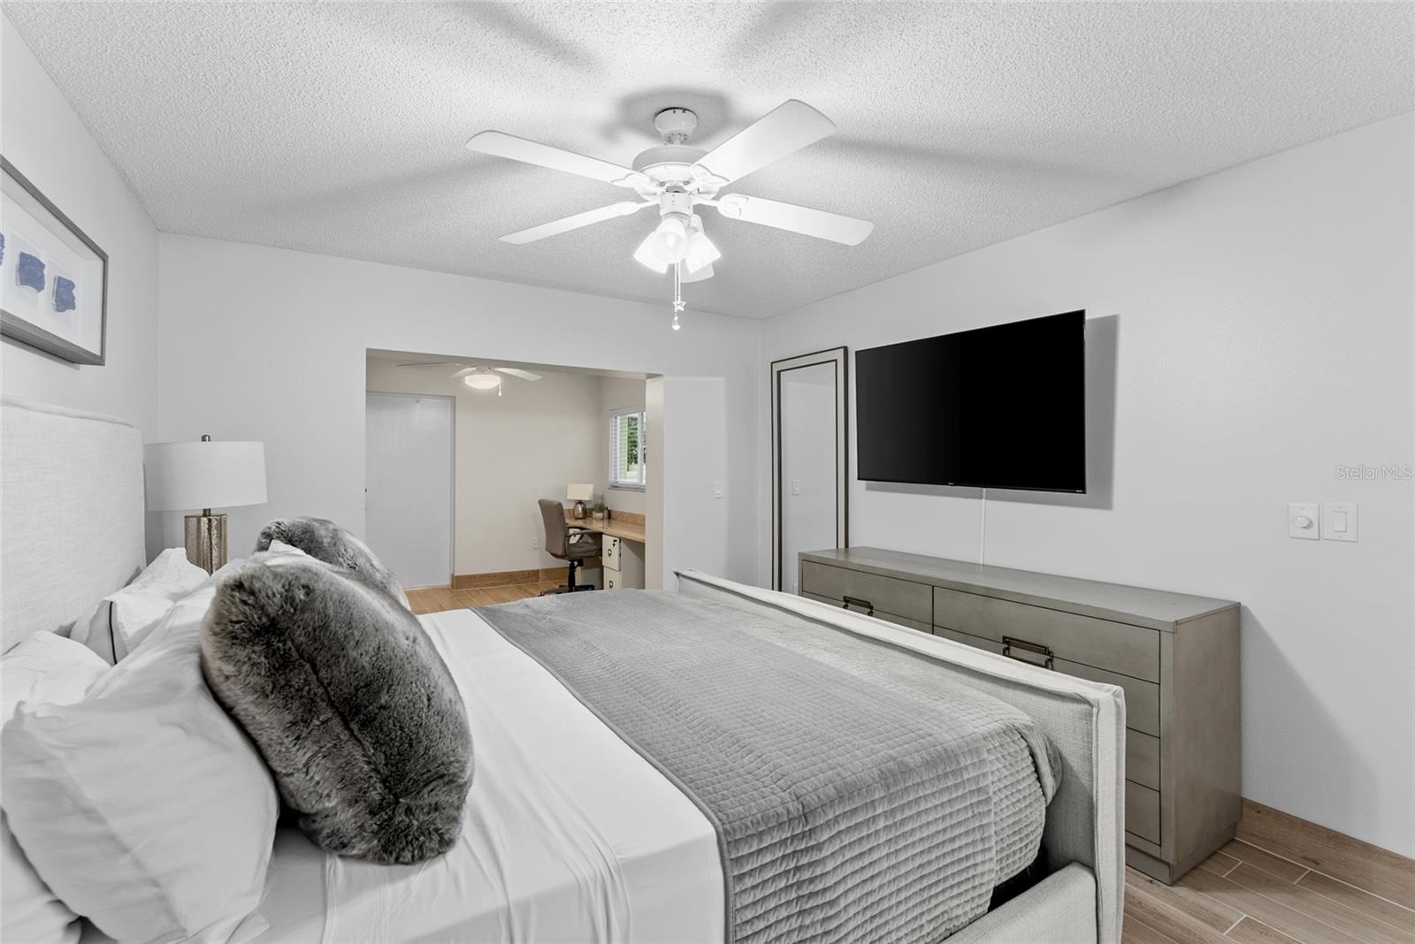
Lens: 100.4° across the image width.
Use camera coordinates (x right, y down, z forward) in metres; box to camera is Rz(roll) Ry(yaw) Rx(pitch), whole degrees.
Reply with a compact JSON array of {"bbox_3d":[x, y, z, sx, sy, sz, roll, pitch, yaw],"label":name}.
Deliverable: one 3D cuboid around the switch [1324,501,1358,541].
[{"bbox_3d":[2.066,0.163,1.927,0.012,0.124,0.078,-1,1,-33],"label":"switch"}]

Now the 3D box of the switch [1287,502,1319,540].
[{"bbox_3d":[2.014,0.166,1.997,0.022,0.122,0.075,-1,1,-33],"label":"switch"}]

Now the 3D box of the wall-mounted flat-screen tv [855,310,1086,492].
[{"bbox_3d":[1.266,-0.317,3.023,0.060,0.770,1.290,-1,2,-33],"label":"wall-mounted flat-screen tv"}]

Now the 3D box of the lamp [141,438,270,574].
[{"bbox_3d":[-2.011,0.198,2.380,0.370,0.690,0.370,-1,1,-33],"label":"lamp"}]

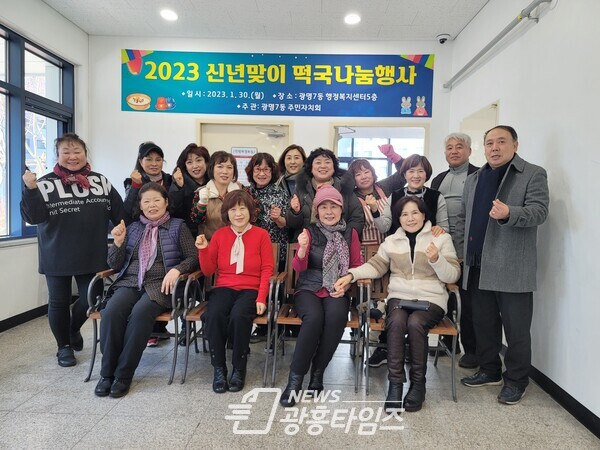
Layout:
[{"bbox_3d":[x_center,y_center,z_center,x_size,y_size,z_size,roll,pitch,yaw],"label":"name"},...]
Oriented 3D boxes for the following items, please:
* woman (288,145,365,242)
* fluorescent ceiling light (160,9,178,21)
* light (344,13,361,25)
[{"bbox_3d":[0.204,0.216,3.380,0.600,1.620,0.420,2,3,6],"label":"woman"},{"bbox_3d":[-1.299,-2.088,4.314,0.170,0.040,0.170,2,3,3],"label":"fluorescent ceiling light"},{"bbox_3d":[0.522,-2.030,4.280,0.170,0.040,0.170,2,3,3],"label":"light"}]

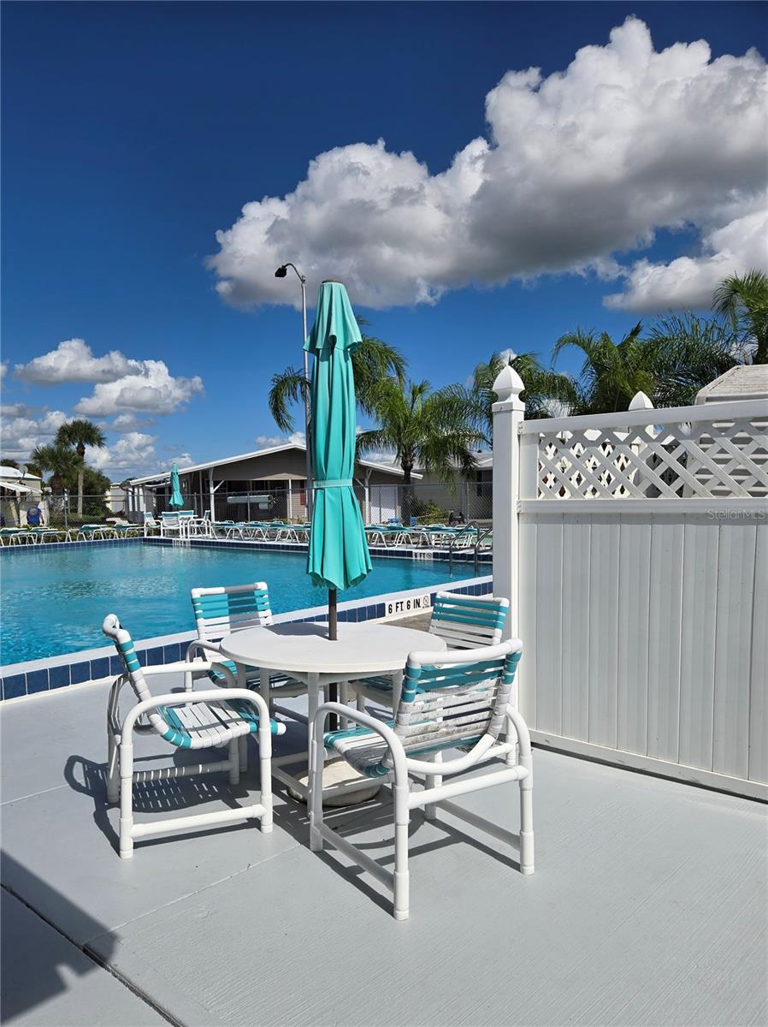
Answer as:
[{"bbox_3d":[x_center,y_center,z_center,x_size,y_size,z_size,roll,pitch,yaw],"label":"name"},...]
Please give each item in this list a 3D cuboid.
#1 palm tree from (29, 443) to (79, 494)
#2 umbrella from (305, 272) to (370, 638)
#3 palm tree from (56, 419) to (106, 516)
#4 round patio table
[{"bbox_3d":[-20.753,-2.240,43.000,3.000,4.700,3.000,-1,2,0],"label":"palm tree"},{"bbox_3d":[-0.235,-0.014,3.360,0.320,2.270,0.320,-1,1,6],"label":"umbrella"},{"bbox_3d":[-20.023,-3.022,45.000,3.200,6.600,3.200,-1,2,0],"label":"palm tree"},{"bbox_3d":[-0.240,0.935,3.210,1.060,0.710,1.060,-1,2,0],"label":"round patio table"}]

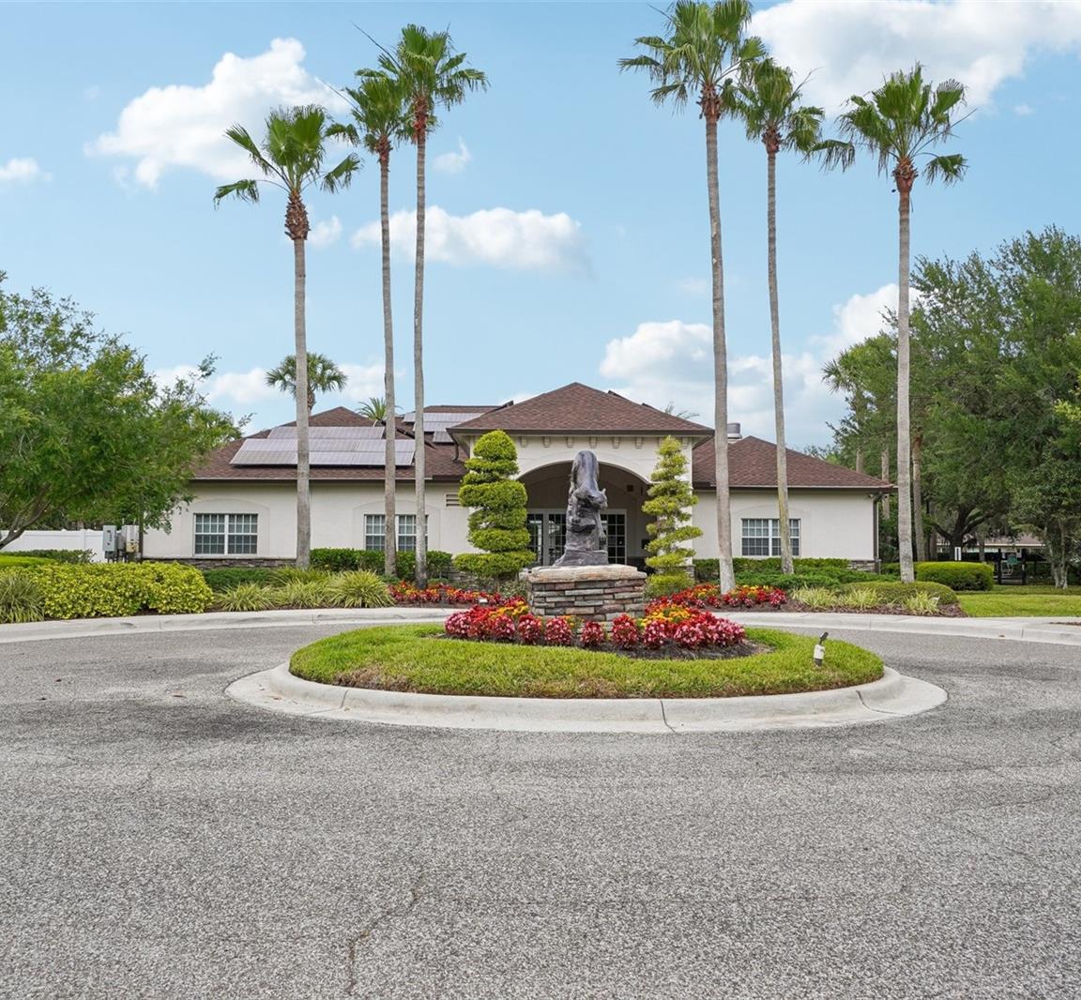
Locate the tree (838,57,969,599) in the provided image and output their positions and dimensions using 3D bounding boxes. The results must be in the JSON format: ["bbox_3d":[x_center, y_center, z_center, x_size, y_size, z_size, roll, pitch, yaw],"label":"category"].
[{"bbox_3d":[9.969,-4.709,30.753,3.522,14.624,3.417,0,-3,0],"label":"tree"}]

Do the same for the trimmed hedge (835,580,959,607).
[{"bbox_3d":[8.544,2.231,26.926,2.750,0.570,1.800,-1,-3,17],"label":"trimmed hedge"}]

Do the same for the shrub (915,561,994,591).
[{"bbox_3d":[14.347,2.674,39.120,2.500,1.030,1.300,0,-3,6],"label":"shrub"}]

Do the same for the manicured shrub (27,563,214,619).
[{"bbox_3d":[-8.008,1.728,21.691,3.150,1.010,1.200,3,-4,-41],"label":"manicured shrub"}]

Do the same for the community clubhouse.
[{"bbox_3d":[-0.498,-0.588,40.270,25.000,7.100,18.500,0,-3,0],"label":"community clubhouse"}]

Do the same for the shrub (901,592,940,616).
[{"bbox_3d":[8.152,2.221,24.023,0.820,0.470,0.800,-1,-3,17],"label":"shrub"}]

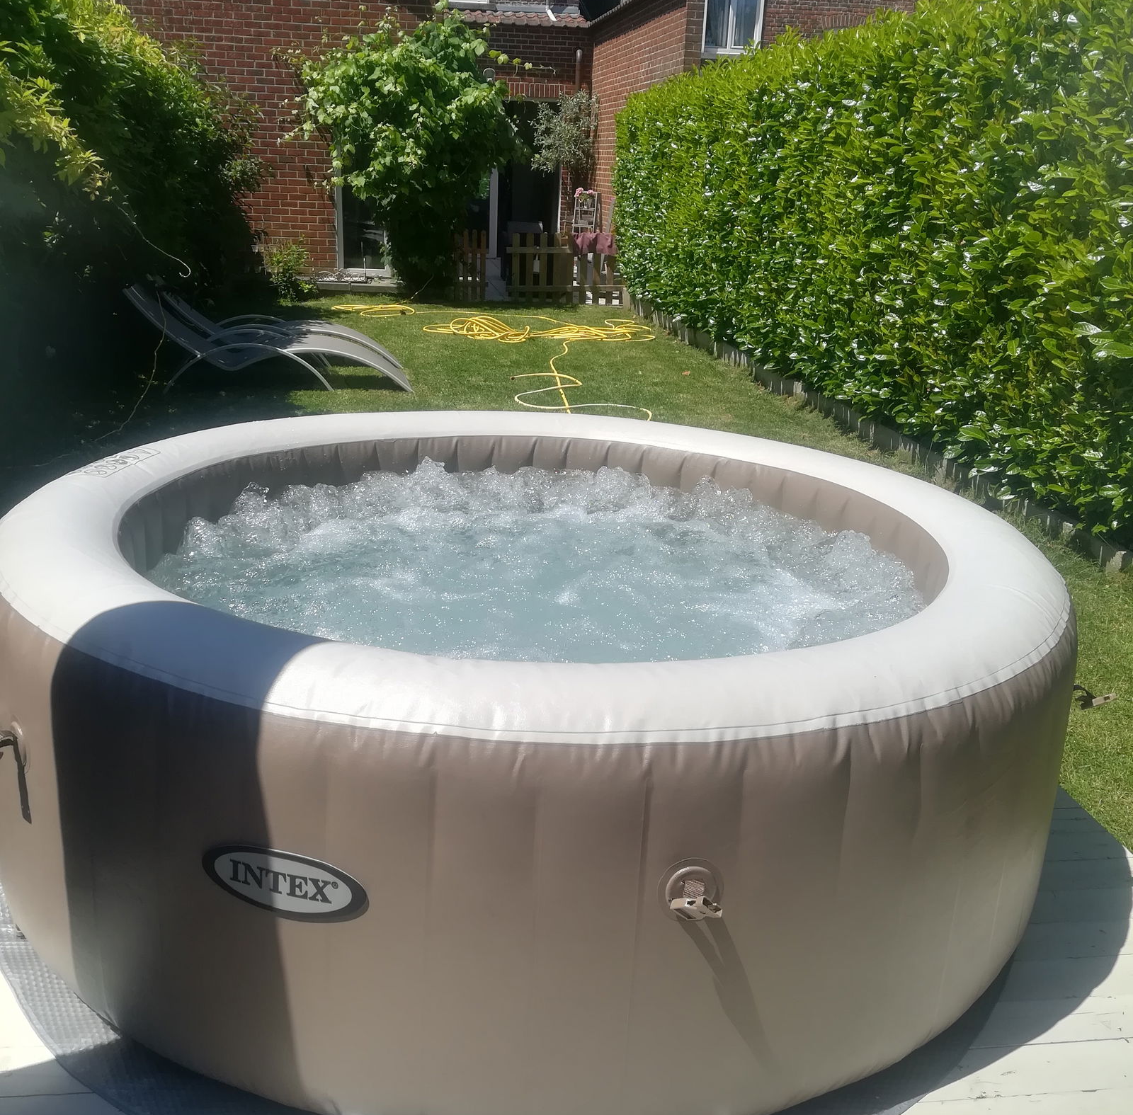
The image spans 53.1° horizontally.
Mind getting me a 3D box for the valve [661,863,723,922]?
[{"bbox_3d":[0.157,0.417,1.415,0.078,0.076,0.045,-1,18,-12],"label":"valve"}]

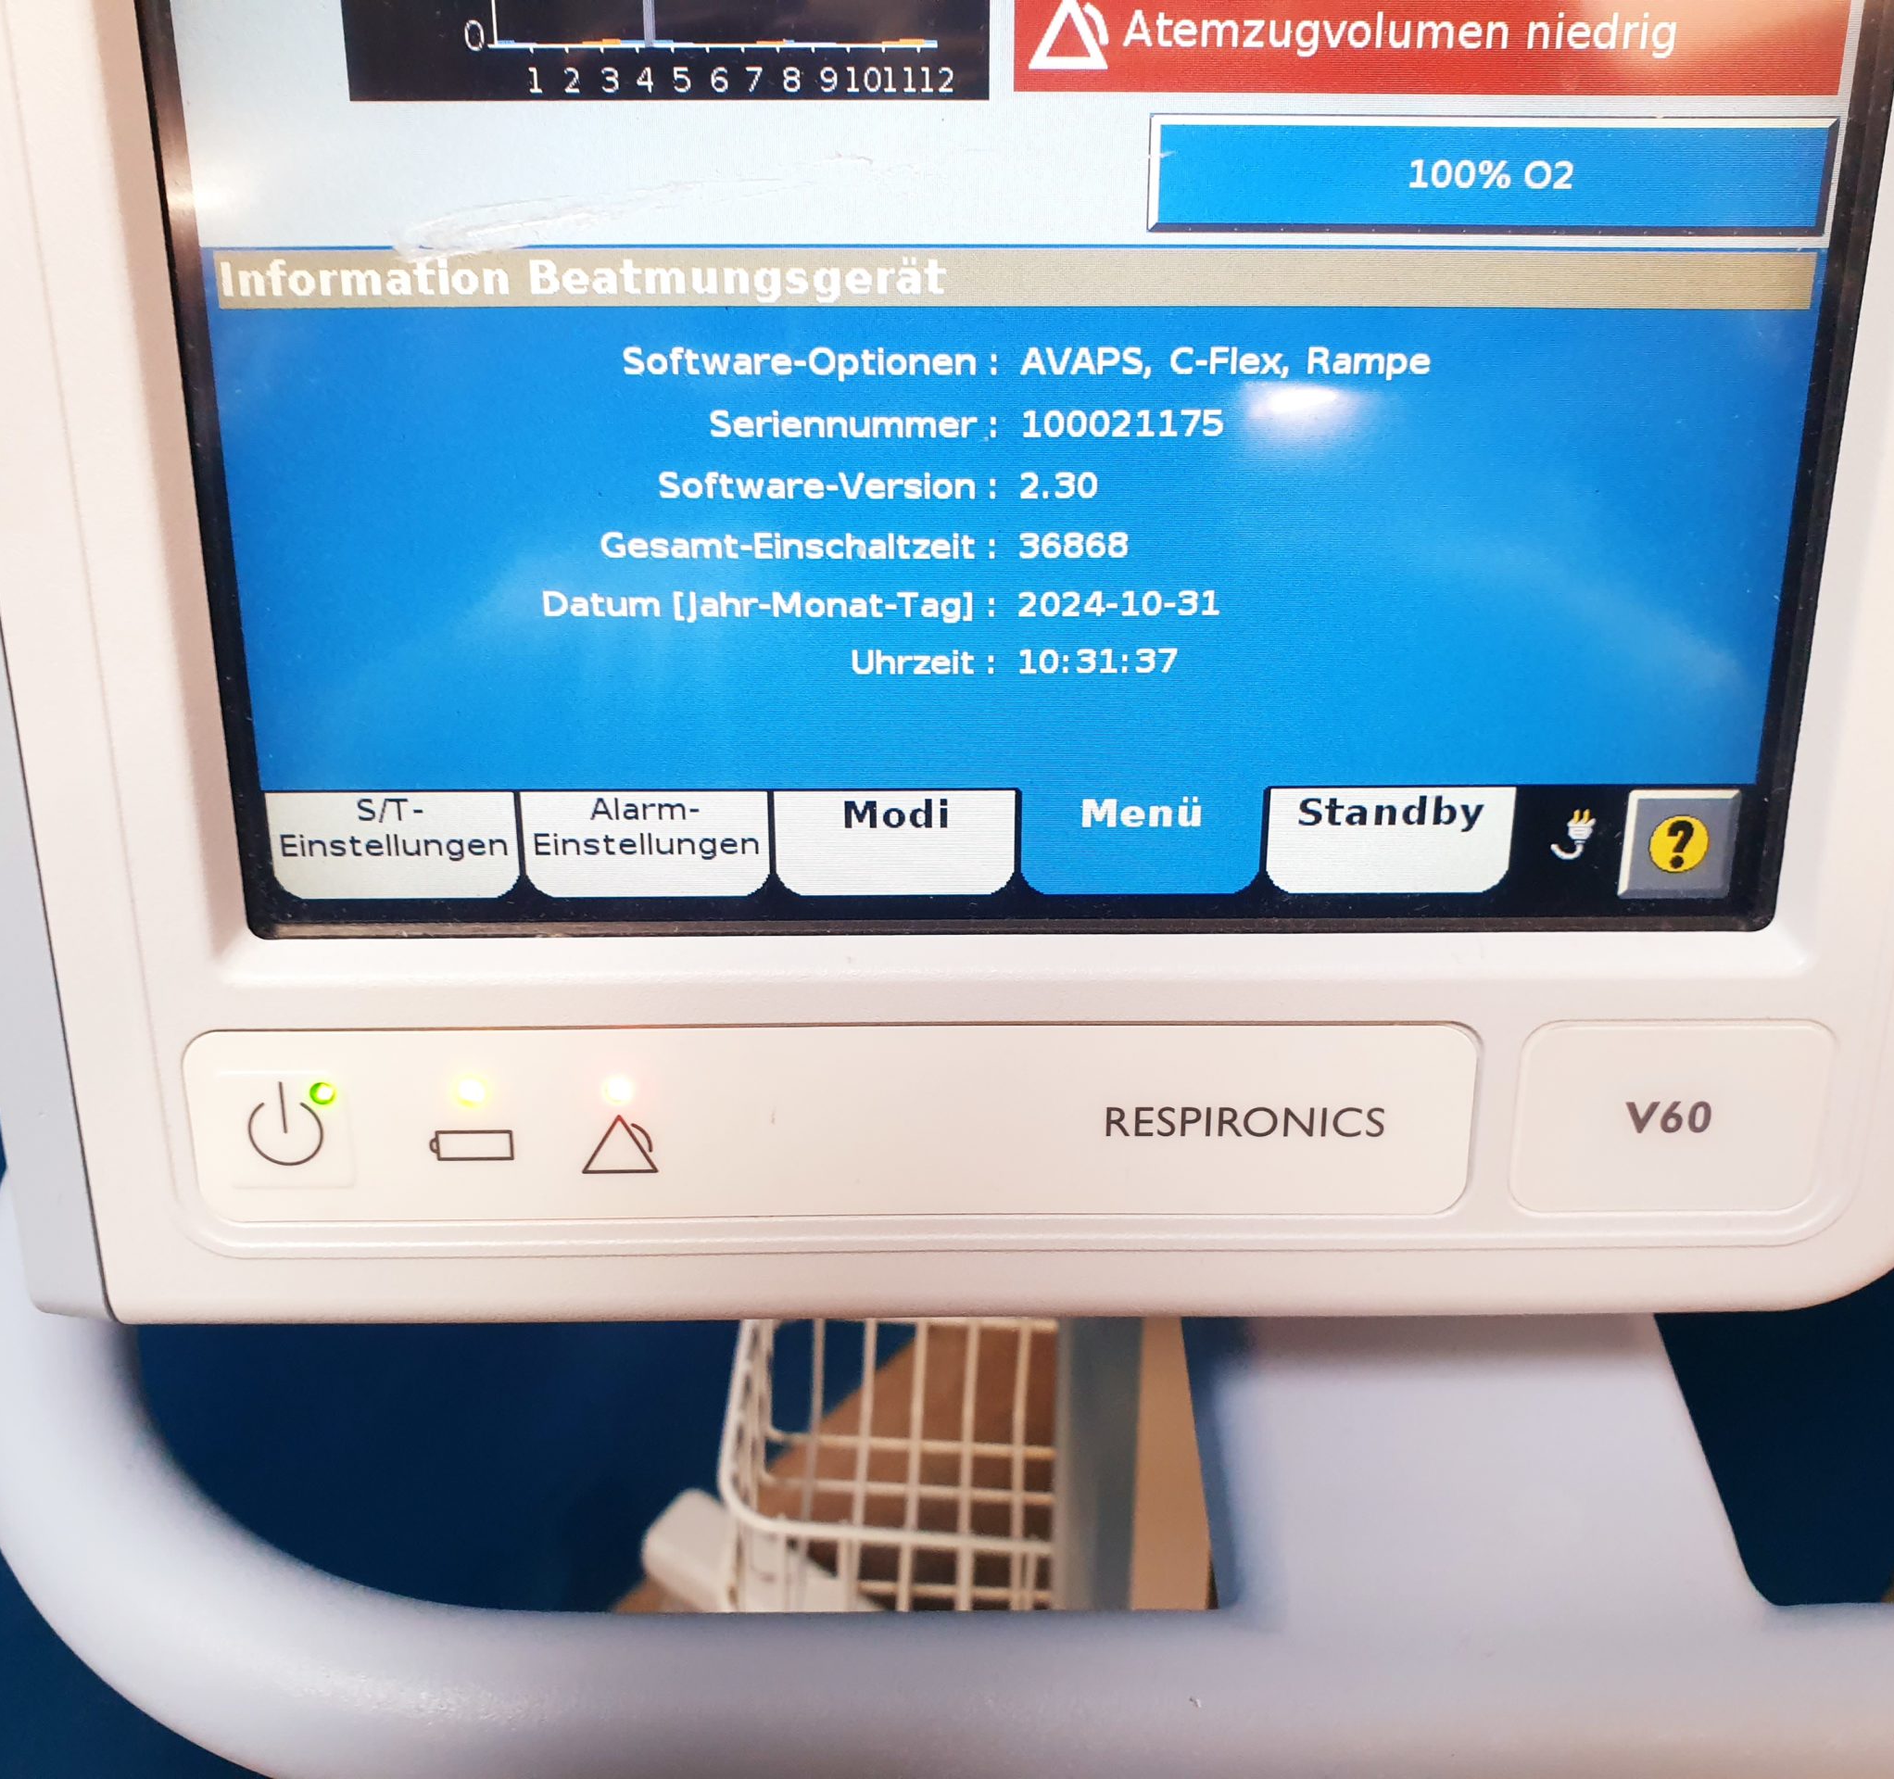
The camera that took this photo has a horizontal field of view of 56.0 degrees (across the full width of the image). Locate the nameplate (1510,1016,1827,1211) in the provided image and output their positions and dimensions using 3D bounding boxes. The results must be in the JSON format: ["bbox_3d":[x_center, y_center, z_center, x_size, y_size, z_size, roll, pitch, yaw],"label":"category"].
[{"bbox_3d":[0.125,0.039,0.307,0.053,0.036,0.003,0,17,-1],"label":"nameplate"}]

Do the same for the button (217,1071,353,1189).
[{"bbox_3d":[-0.112,0.041,0.303,0.021,0.022,0.003,0,17,-1],"label":"button"}]

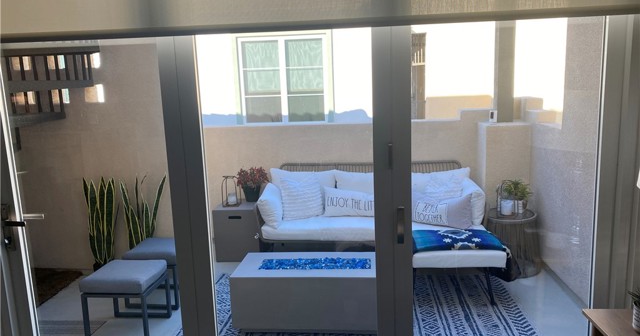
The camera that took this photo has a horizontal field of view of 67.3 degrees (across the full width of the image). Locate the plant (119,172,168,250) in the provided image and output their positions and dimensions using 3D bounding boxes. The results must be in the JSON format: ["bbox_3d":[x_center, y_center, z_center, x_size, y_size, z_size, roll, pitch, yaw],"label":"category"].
[{"bbox_3d":[-1.585,0.528,4.335,0.360,0.910,0.300,-1,9,6],"label":"plant"}]

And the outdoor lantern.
[{"bbox_3d":[-0.906,0.233,4.884,0.190,0.297,0.180,-1,9,6],"label":"outdoor lantern"}]

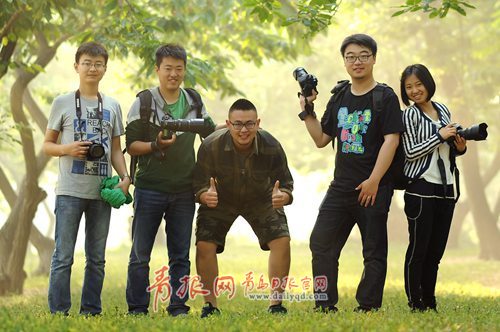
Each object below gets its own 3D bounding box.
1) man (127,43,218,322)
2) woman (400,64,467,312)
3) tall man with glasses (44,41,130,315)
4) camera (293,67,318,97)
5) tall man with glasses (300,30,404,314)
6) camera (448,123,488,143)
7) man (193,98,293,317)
[{"bbox_3d":[-0.485,0.092,7.500,0.620,1.730,0.480,0,-1,-9],"label":"man"},{"bbox_3d":[1.183,0.147,7.580,0.460,1.610,0.420,1,-2,-43],"label":"woman"},{"bbox_3d":[-1.035,0.084,7.520,0.570,1.760,0.370,0,-1,-12],"label":"tall man with glasses"},{"bbox_3d":[0.355,-0.535,7.480,0.110,0.170,0.140,-36,0,0],"label":"camera"},{"bbox_3d":[0.650,0.050,7.620,0.670,1.800,0.480,0,-1,16],"label":"tall man with glasses"},{"bbox_3d":[1.362,-0.208,7.400,0.250,0.115,0.140,-4,-3,30],"label":"camera"},{"bbox_3d":[-0.030,0.270,7.400,0.640,1.370,0.700,0,-1,0],"label":"man"}]

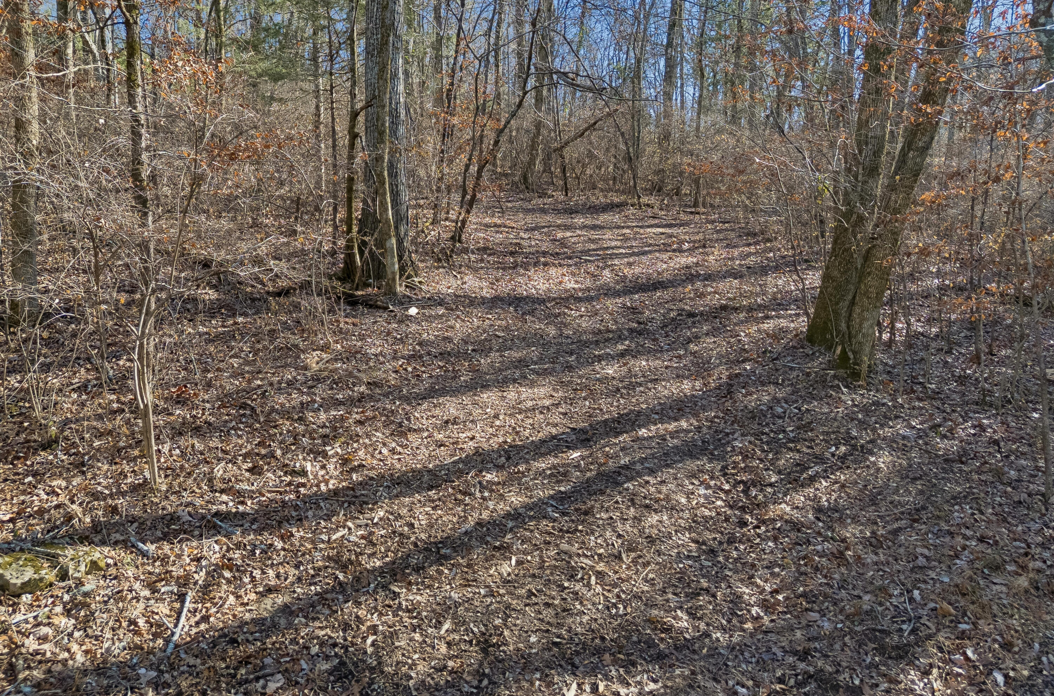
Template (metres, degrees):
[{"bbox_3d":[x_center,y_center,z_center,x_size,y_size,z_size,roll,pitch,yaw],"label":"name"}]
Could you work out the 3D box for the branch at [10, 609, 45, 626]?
[{"bbox_3d":[-2.556,1.382,3.746,0.030,0.025,0.156,15,22,41],"label":"branch"}]

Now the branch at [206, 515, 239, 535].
[{"bbox_3d":[-1.928,1.119,4.636,0.363,0.030,0.035,12,20,36],"label":"branch"}]

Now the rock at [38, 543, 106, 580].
[{"bbox_3d":[-2.596,1.231,4.163,0.320,0.110,0.200,-10,19,-30],"label":"rock"}]

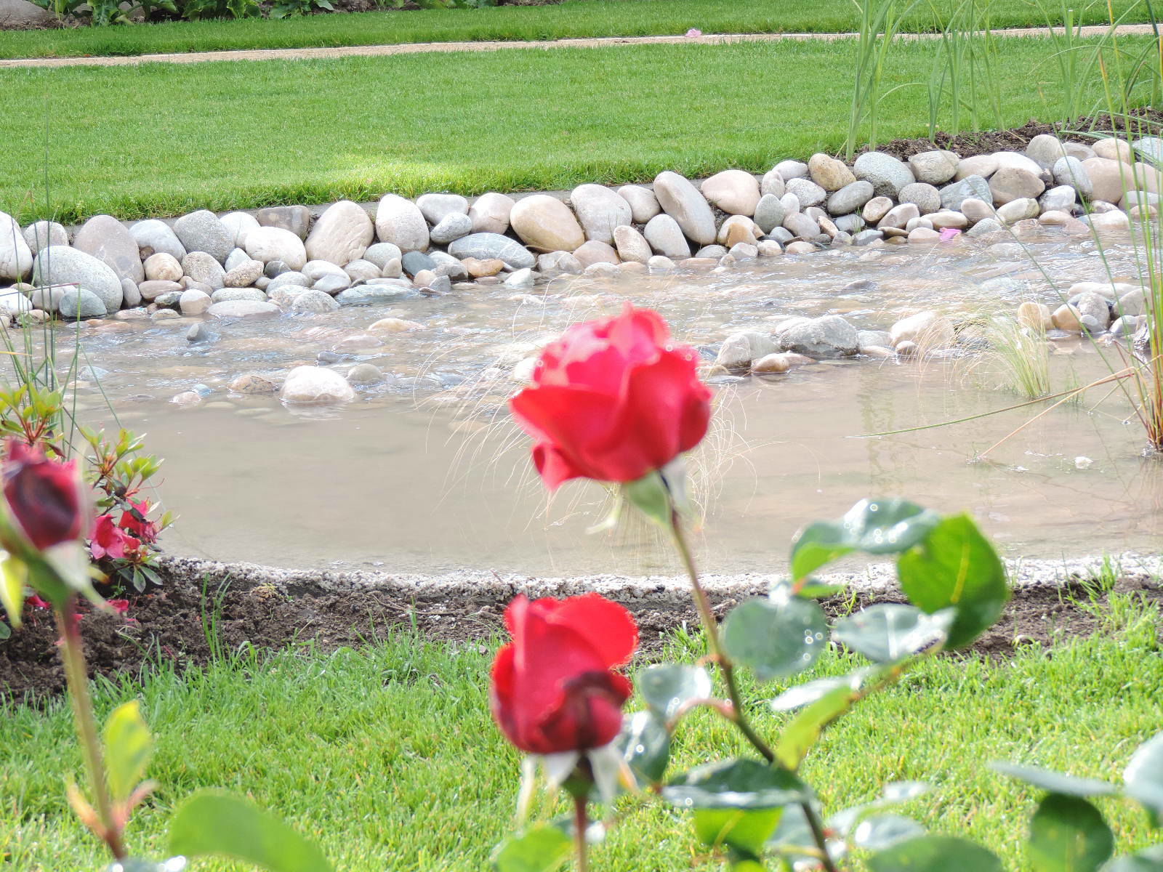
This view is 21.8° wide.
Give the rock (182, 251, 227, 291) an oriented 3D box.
[{"bbox_3d":[-0.801,-0.346,6.420,0.096,0.088,0.085,-2,17,-7],"label":"rock"}]

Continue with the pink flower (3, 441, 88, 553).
[{"bbox_3d":[-0.208,0.024,1.170,0.032,0.040,0.032,0,15,0],"label":"pink flower"}]

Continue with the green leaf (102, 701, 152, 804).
[{"bbox_3d":[-0.162,0.113,1.080,0.018,0.038,0.010,7,11,-11],"label":"green leaf"}]

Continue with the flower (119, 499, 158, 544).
[{"bbox_3d":[-0.549,0.105,3.750,0.046,0.052,0.045,-7,17,-24],"label":"flower"}]

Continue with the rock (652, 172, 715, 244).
[{"bbox_3d":[0.229,-0.501,6.662,0.092,0.184,0.078,-32,13,8],"label":"rock"}]

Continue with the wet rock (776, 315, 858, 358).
[{"bbox_3d":[0.516,-0.217,6.630,0.180,0.098,0.135,0,14,0],"label":"wet rock"}]

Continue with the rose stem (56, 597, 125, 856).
[{"bbox_3d":[-0.175,0.105,1.080,0.015,0.097,0.014,-11,14,0],"label":"rose stem"}]

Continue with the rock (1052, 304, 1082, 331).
[{"bbox_3d":[0.995,-0.243,6.200,0.066,0.058,0.060,3,17,9],"label":"rock"}]

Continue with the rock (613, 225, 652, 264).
[{"bbox_3d":[0.111,-0.412,6.514,0.059,0.090,0.050,-31,13,8],"label":"rock"}]

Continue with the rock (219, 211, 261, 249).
[{"bbox_3d":[-0.749,-0.449,6.666,0.098,0.094,0.080,0,14,0],"label":"rock"}]

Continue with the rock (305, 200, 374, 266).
[{"bbox_3d":[-0.596,-0.500,7.450,0.166,0.155,0.125,0,14,0],"label":"rock"}]

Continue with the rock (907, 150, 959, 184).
[{"bbox_3d":[0.875,-0.668,7.513,0.131,0.088,0.104,0,14,0],"label":"rock"}]

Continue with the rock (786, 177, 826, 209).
[{"bbox_3d":[0.519,-0.561,7.000,0.096,0.074,0.080,1,17,4],"label":"rock"}]

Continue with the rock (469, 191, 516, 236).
[{"bbox_3d":[-0.198,-0.486,6.636,0.102,0.096,0.086,0,15,0],"label":"rock"}]

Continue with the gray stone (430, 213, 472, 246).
[{"bbox_3d":[-0.285,-0.452,6.600,0.094,0.067,0.072,0,15,0],"label":"gray stone"}]

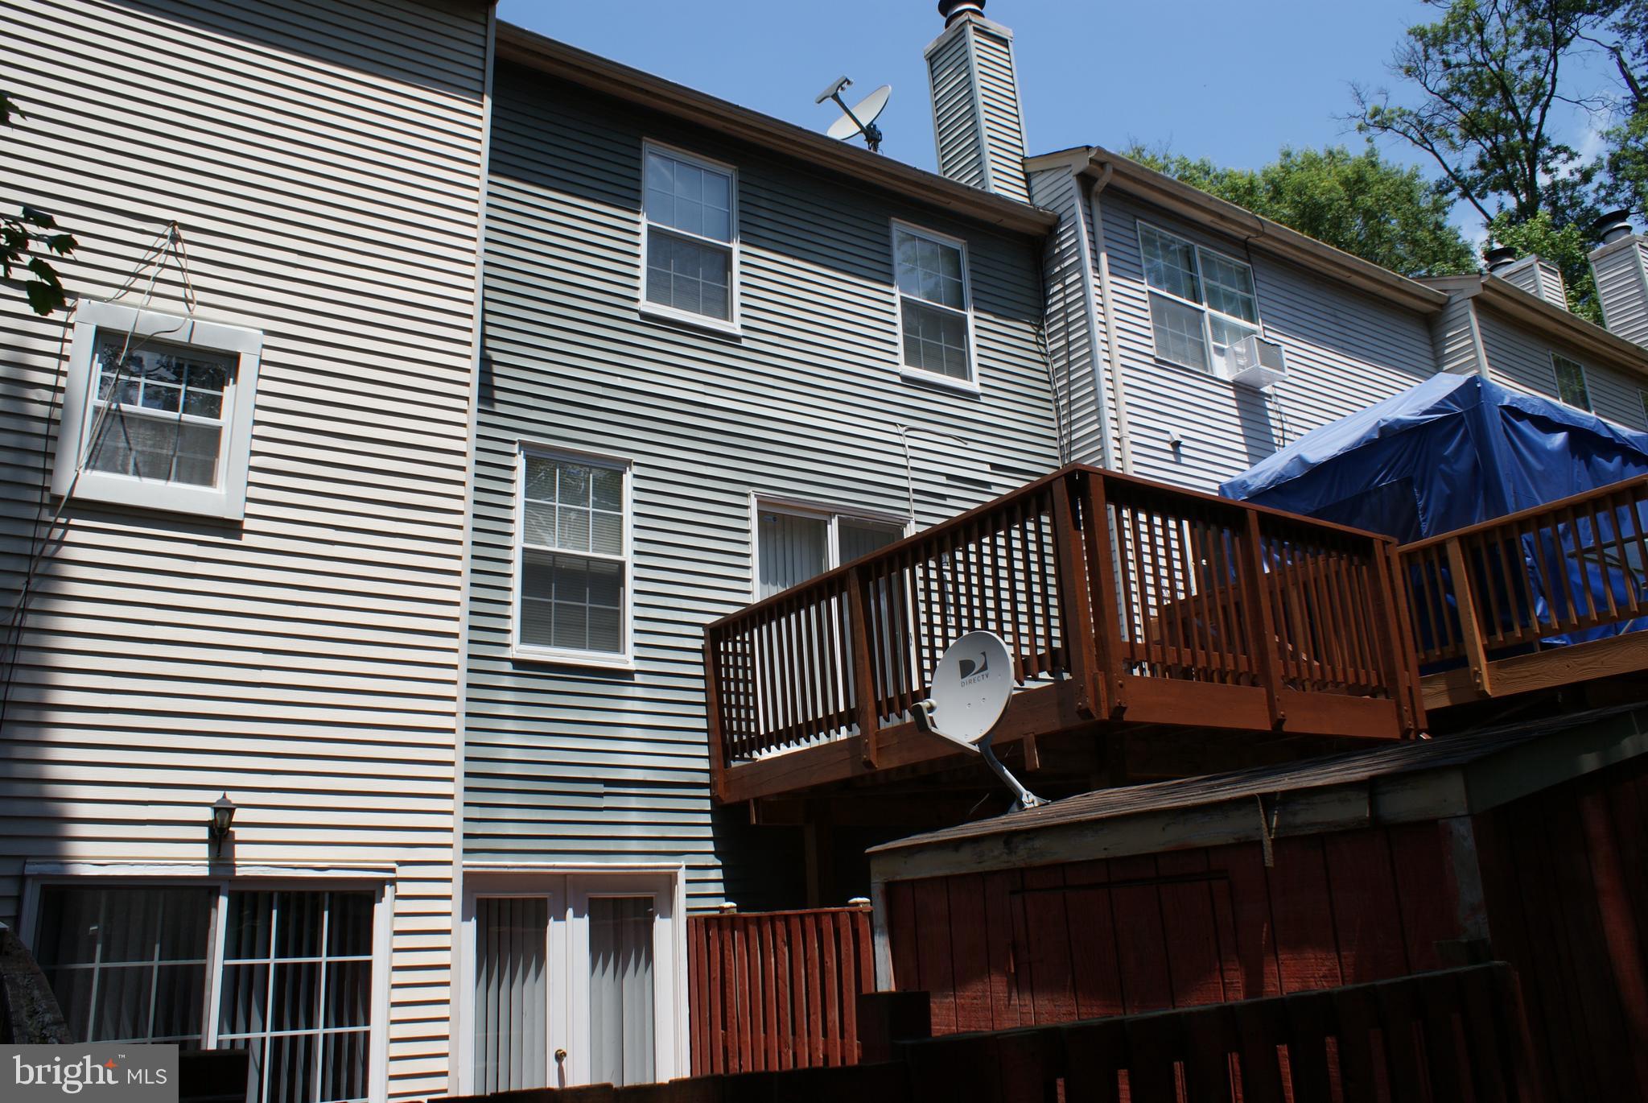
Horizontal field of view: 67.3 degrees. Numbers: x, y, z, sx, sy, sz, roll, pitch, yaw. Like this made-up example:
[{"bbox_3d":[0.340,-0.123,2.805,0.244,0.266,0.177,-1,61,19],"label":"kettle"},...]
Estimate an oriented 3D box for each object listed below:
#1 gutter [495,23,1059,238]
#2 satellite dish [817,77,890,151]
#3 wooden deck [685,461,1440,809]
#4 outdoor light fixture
[{"bbox_3d":[-0.112,-3.666,11.108,5.907,0.168,0.178,8,-20,-32],"label":"gutter"},{"bbox_3d":[0.292,-4.184,11.936,0.790,0.700,0.620,-19,-23,41],"label":"satellite dish"},{"bbox_3d":[1.459,0.852,8.409,2.962,1.282,3.797,8,-20,-32],"label":"wooden deck"},{"bbox_3d":[-3.181,1.438,6.546,0.140,0.350,0.190,8,-20,-32],"label":"outdoor light fixture"}]

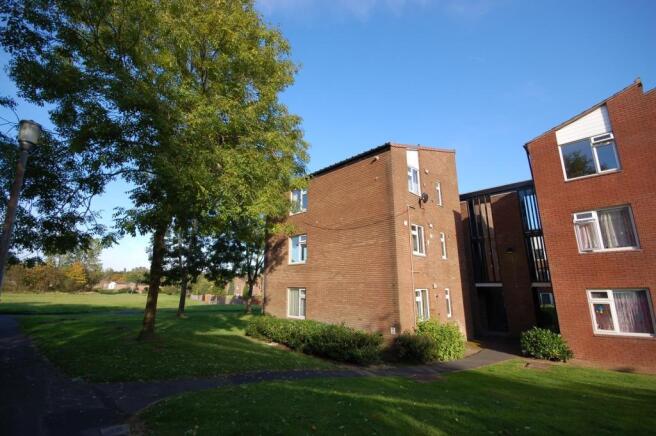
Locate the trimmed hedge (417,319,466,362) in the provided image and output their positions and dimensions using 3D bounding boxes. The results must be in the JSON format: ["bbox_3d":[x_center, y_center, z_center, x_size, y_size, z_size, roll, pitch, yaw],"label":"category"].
[{"bbox_3d":[3.928,4.176,9.445,1.560,1.130,1.330,13,-18,-43],"label":"trimmed hedge"}]

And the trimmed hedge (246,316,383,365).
[{"bbox_3d":[-1.045,4.545,10.891,1.510,0.850,6.880,13,-18,-43],"label":"trimmed hedge"}]

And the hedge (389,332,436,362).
[{"bbox_3d":[2.772,4.069,8.579,1.310,0.800,1.140,13,-18,-43],"label":"hedge"}]

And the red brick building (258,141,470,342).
[{"bbox_3d":[1.889,1.094,15.388,6.930,9.900,8.590,13,-18,-43],"label":"red brick building"}]

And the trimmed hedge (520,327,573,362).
[{"bbox_3d":[7.406,4.225,9.235,1.310,0.930,1.310,13,-18,-43],"label":"trimmed hedge"}]

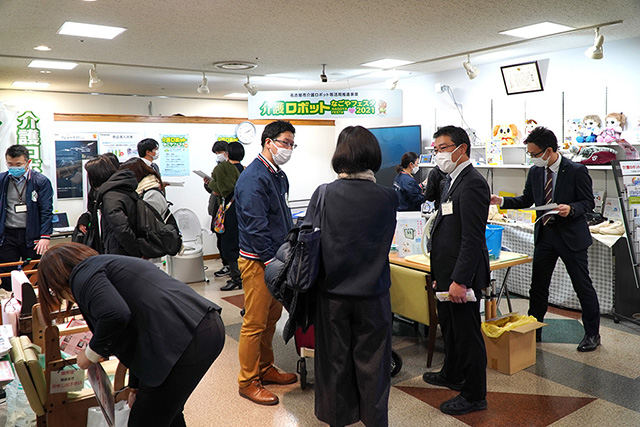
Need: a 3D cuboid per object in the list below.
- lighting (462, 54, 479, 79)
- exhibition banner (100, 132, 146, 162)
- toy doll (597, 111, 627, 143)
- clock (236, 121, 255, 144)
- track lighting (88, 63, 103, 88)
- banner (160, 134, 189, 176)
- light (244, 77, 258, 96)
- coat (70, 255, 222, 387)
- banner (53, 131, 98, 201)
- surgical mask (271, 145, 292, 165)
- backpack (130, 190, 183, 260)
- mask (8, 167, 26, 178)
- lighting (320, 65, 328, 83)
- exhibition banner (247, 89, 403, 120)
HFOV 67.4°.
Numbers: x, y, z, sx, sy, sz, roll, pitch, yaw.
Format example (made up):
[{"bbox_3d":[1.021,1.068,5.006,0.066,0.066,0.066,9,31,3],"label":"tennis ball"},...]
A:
[{"bbox_3d":[1.675,-1.625,5.343,0.165,0.270,0.115,-7,9,-37],"label":"lighting"},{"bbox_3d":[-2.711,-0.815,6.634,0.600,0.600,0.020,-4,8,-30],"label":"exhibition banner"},{"bbox_3d":[2.890,-0.848,4.760,0.230,0.300,0.240,-4,6,-39],"label":"toy doll"},{"bbox_3d":[-1.147,-1.263,7.514,0.340,0.340,0.050,-7,9,-37],"label":"clock"},{"bbox_3d":[-2.502,-1.538,5.363,0.140,0.265,0.150,4,8,37],"label":"track lighting"},{"bbox_3d":[-2.075,-0.827,6.866,0.420,0.590,0.020,-7,9,-37],"label":"banner"},{"bbox_3d":[-0.909,-1.686,6.374,0.165,0.250,0.115,-7,9,-36],"label":"light"},{"bbox_3d":[-0.708,0.414,1.970,0.550,0.390,0.430,33,3,-2],"label":"coat"},{"bbox_3d":[-3.092,-0.606,6.096,0.480,0.820,0.020,-7,9,-37],"label":"banner"},{"bbox_3d":[-0.239,-0.357,2.980,0.110,0.130,0.150,3,6,35],"label":"surgical mask"},{"bbox_3d":[-1.194,0.111,3.550,0.320,0.440,0.220,2,7,21],"label":"backpack"},{"bbox_3d":[-2.489,-0.337,3.950,0.130,0.095,0.070,-3,25,-13],"label":"mask"},{"bbox_3d":[0.055,-1.699,5.834,0.085,0.210,0.110,1,7,18],"label":"lighting"},{"bbox_3d":[0.080,-1.494,6.600,2.110,0.385,0.020,0,7,2],"label":"exhibition banner"}]

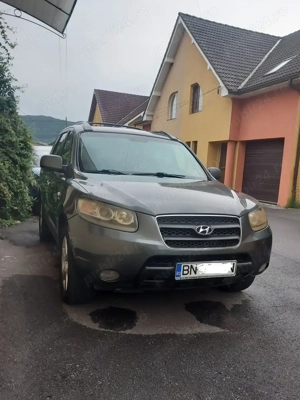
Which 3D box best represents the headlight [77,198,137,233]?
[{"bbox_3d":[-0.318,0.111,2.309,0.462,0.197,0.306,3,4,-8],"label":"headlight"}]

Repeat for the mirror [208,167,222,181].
[{"bbox_3d":[0.799,-0.329,3.977,0.235,0.165,0.140,2,4,-23],"label":"mirror"}]

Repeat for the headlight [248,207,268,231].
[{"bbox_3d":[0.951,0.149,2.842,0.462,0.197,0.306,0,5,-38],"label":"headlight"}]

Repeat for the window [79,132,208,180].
[{"bbox_3d":[-0.075,-0.513,3.552,1.460,0.120,0.810,2,42,-23],"label":"window"}]

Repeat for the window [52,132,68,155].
[{"bbox_3d":[-1.337,-0.671,4.501,0.080,0.480,0.880,23,-4,-23],"label":"window"}]

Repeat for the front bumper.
[{"bbox_3d":[0.312,0.385,2.567,1.870,0.600,0.640,2,4,-23],"label":"front bumper"}]

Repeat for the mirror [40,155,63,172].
[{"bbox_3d":[-1.017,-0.379,3.215,0.235,0.165,0.140,2,4,-23],"label":"mirror"}]

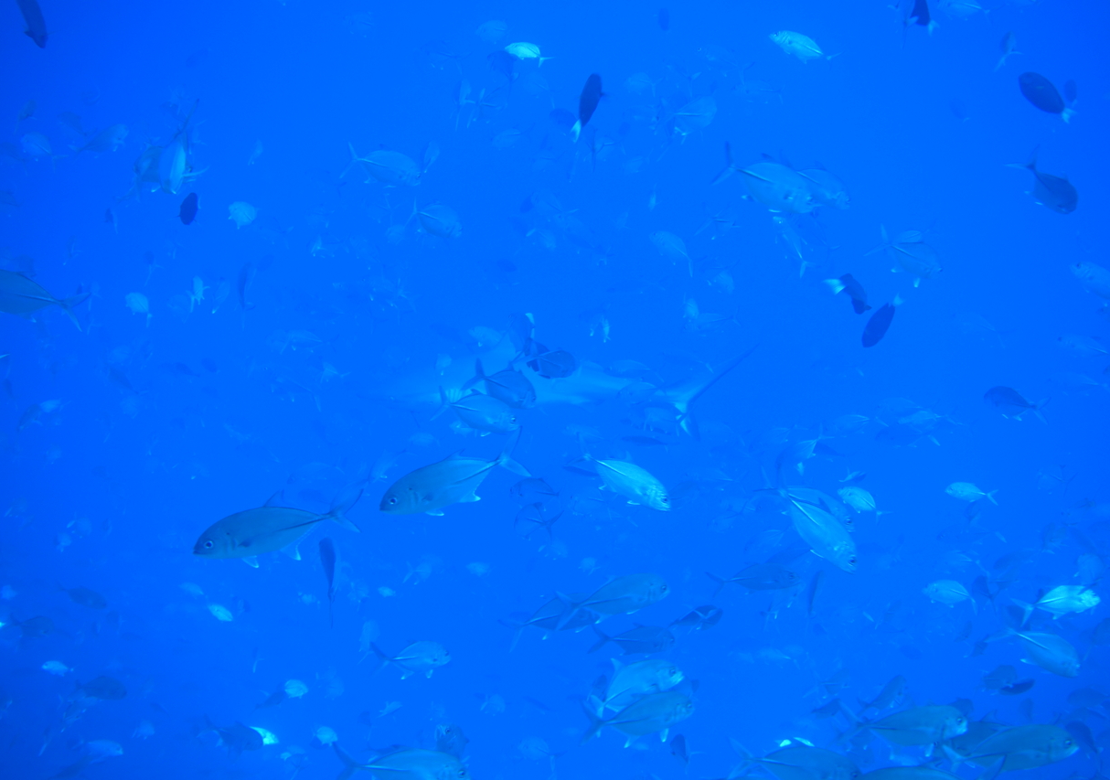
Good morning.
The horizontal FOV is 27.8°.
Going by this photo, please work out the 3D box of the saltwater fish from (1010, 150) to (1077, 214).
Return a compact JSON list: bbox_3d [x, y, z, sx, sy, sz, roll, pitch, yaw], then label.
[{"bbox_3d":[2.060,-0.862,9.400,0.080,0.185,0.520,0,-26,39],"label":"saltwater fish"}]

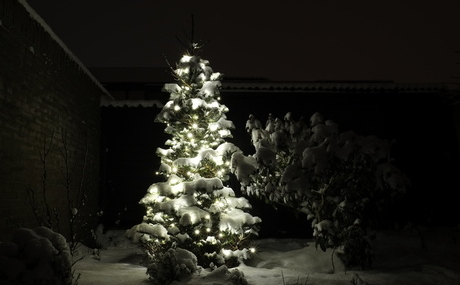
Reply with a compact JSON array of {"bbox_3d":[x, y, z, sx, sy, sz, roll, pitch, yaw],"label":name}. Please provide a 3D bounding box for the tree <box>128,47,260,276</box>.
[{"bbox_3d":[-0.330,0.074,3.220,1.200,1.980,1.150,0,-8,0],"label":"tree"}]

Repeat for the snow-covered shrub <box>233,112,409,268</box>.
[{"bbox_3d":[0.740,0.382,2.925,1.420,1.250,1.150,0,-8,0],"label":"snow-covered shrub"}]

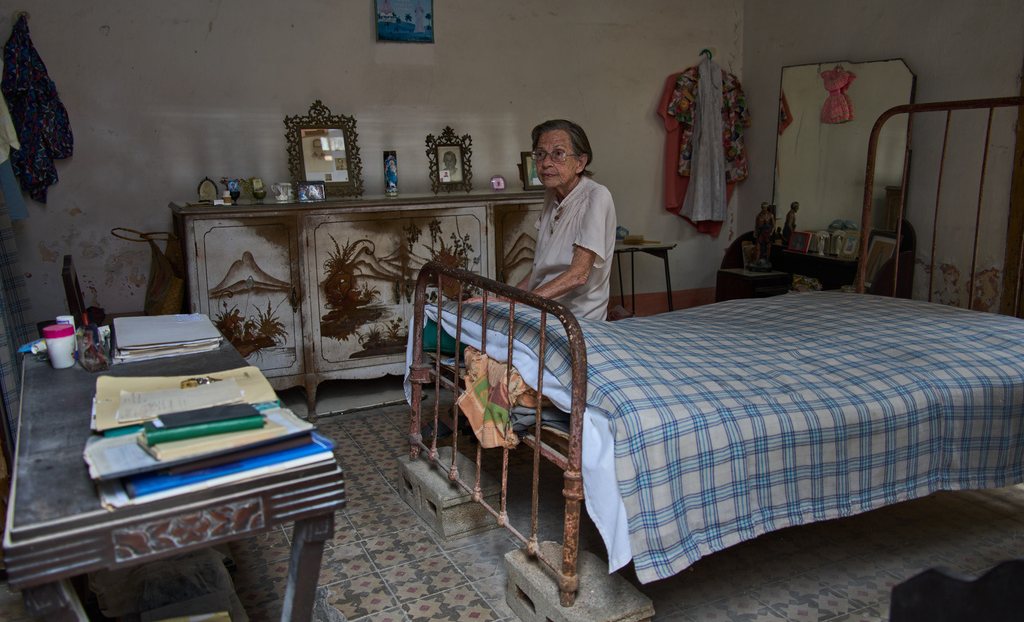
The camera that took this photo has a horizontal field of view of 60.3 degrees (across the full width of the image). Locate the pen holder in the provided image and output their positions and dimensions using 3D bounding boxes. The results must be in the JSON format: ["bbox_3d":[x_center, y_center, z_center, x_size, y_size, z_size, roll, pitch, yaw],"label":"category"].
[{"bbox_3d":[-0.869,0.076,1.830,0.060,0.097,0.056,-7,13,-24],"label":"pen holder"}]

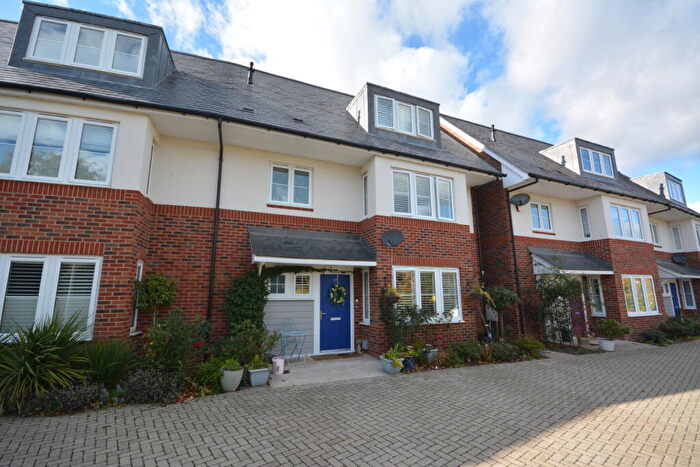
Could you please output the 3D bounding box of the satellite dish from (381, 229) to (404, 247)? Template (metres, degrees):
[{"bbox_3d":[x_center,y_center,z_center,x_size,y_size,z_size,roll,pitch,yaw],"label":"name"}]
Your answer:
[{"bbox_3d":[1.024,0.092,7.028,0.550,0.450,0.330,-4,-10,18],"label":"satellite dish"}]

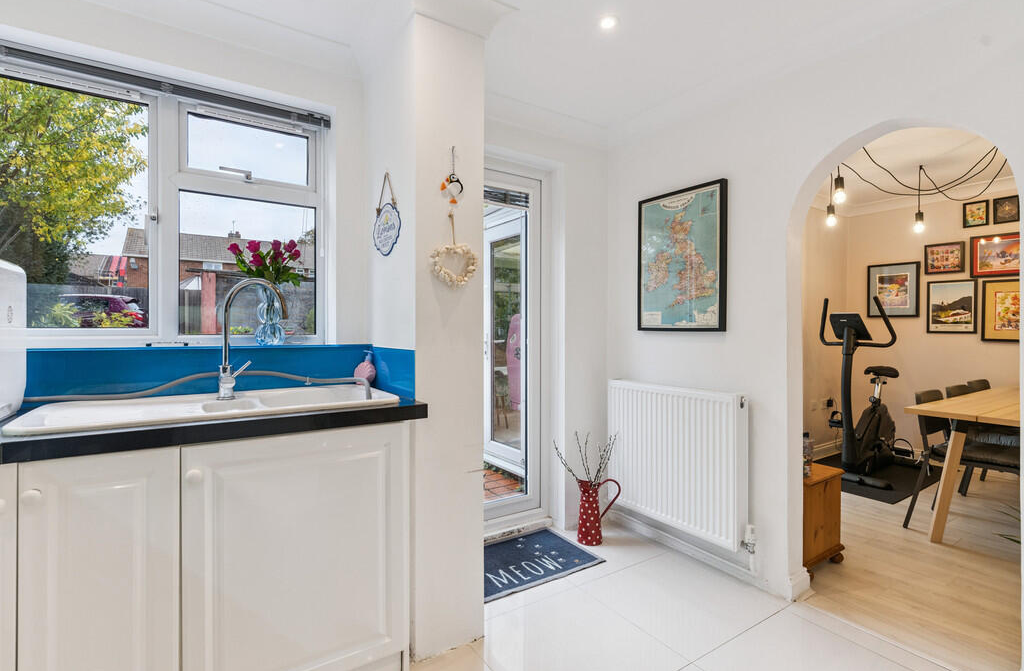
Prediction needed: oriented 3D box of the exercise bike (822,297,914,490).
[{"bbox_3d":[3.031,0.413,4.064,0.960,1.445,0.560,0,0,-33],"label":"exercise bike"}]

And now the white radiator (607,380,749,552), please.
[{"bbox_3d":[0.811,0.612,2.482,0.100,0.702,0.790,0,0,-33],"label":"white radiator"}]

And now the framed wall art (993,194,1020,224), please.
[{"bbox_3d":[3.942,-0.995,3.850,0.025,0.203,0.150,0,0,-33],"label":"framed wall art"}]

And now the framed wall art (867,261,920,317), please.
[{"bbox_3d":[3.533,-0.412,4.480,0.030,0.492,0.395,0,0,-33],"label":"framed wall art"}]

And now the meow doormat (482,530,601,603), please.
[{"bbox_3d":[0.023,1.141,2.443,0.770,0.010,0.467,0,0,-33],"label":"meow doormat"}]

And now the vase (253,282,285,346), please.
[{"bbox_3d":[-0.976,-0.082,1.954,0.120,0.250,0.120,0,0,-33],"label":"vase"}]

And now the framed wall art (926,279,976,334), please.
[{"bbox_3d":[3.760,-0.241,4.133,0.030,0.448,0.320,0,0,-33],"label":"framed wall art"}]

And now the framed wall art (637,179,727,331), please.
[{"bbox_3d":[0.866,-0.385,2.515,0.033,0.732,0.530,0,0,-33],"label":"framed wall art"}]

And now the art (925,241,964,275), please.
[{"bbox_3d":[3.733,-0.659,4.171,0.030,0.260,0.255,0,0,-33],"label":"art"}]

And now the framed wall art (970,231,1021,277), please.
[{"bbox_3d":[3.946,-0.635,3.846,0.030,0.342,0.440,0,0,-33],"label":"framed wall art"}]

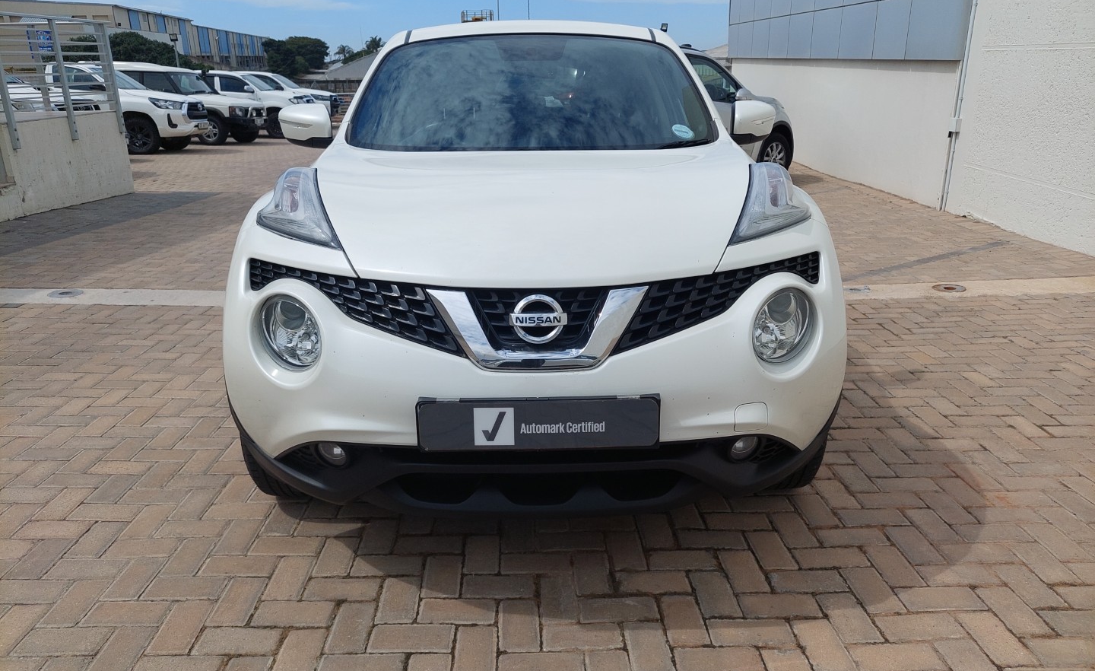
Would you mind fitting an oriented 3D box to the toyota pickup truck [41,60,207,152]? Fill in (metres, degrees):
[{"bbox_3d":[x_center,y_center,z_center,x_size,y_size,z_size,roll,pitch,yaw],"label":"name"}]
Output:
[{"bbox_3d":[-10.000,-4.780,16.080,5.250,1.800,1.850,-1,18,-2],"label":"toyota pickup truck"}]

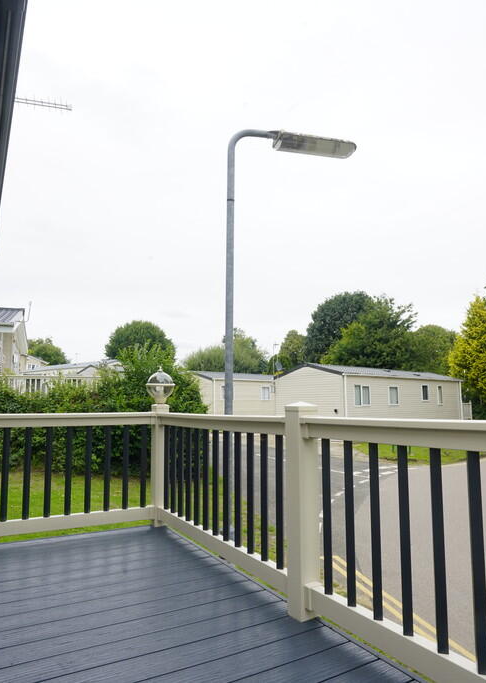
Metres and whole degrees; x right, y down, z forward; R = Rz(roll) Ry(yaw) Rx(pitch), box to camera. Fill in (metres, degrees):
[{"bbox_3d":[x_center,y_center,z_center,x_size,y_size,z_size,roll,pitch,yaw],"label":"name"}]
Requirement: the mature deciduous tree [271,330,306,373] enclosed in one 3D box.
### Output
[{"bbox_3d":[4.800,3.283,48.004,5.500,9.070,5.500,-1,-8,6],"label":"mature deciduous tree"}]

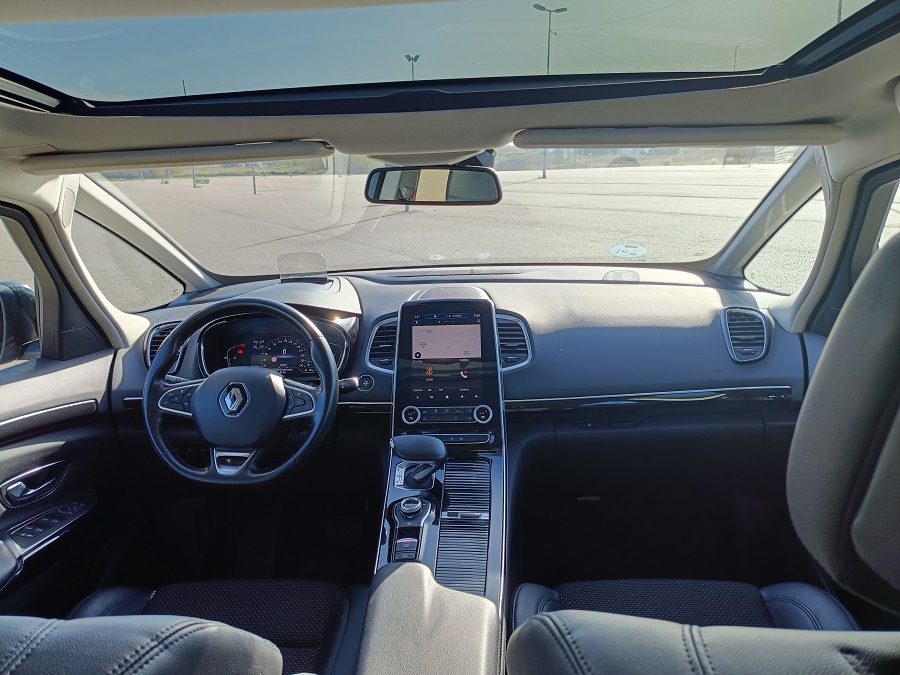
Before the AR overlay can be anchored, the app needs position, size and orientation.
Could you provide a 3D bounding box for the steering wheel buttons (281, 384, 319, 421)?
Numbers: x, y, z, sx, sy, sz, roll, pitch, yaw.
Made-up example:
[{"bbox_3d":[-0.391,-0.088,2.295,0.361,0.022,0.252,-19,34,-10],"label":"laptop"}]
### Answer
[{"bbox_3d":[-0.282,0.123,1.226,0.066,0.066,0.025,0,-9,3],"label":"steering wheel buttons"}]

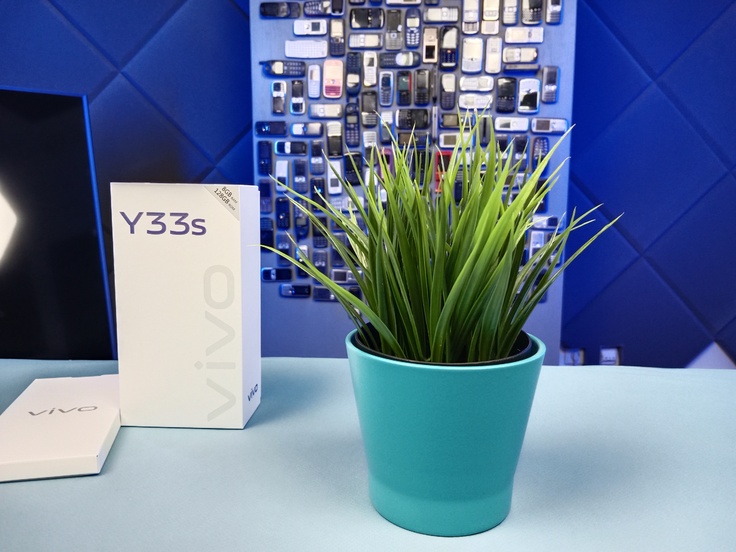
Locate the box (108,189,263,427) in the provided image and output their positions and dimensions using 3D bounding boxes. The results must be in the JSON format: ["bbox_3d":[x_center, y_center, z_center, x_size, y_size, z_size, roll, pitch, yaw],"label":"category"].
[{"bbox_3d":[-0.135,0.021,0.425,0.093,0.178,0.053,1,7,3],"label":"box"}]

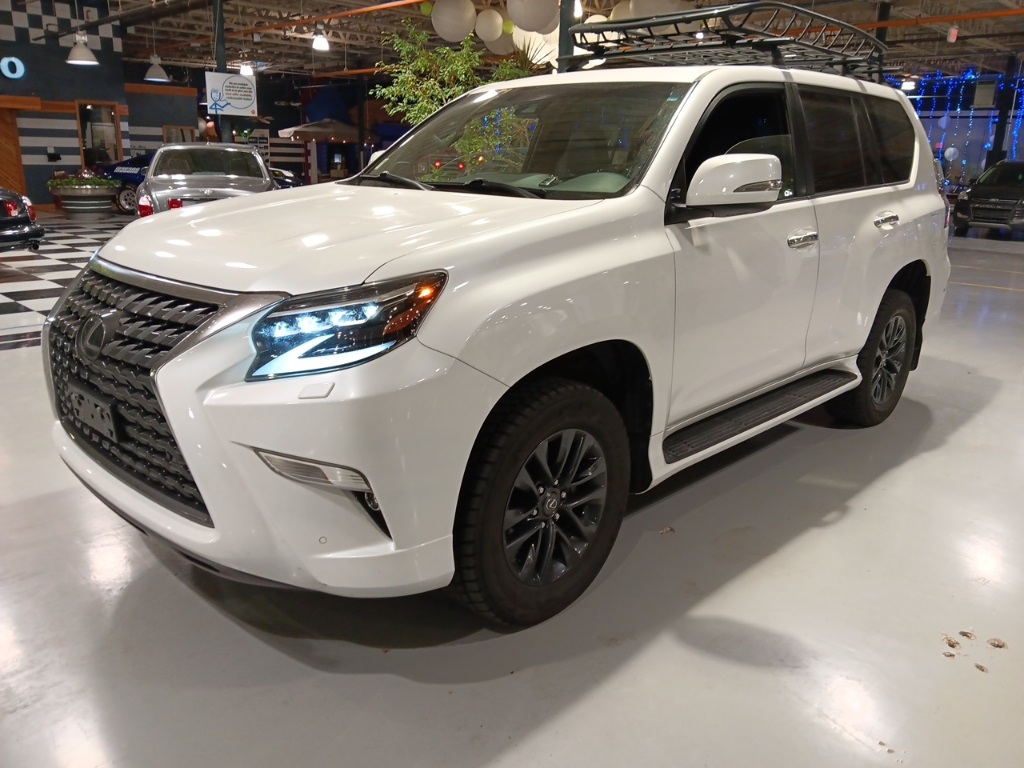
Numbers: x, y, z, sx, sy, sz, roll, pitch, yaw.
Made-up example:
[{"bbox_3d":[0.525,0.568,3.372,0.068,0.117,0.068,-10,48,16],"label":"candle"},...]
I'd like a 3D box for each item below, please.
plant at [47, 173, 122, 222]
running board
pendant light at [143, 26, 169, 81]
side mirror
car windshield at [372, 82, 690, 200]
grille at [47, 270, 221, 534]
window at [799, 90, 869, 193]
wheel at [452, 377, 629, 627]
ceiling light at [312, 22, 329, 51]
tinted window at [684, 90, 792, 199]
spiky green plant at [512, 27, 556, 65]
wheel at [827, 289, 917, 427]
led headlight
[{"bbox_3d":[-9.137,-3.998,16.400,1.380,0.950,1.380,1,15,0],"label":"plant"},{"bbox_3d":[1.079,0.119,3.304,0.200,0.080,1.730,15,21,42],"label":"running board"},{"bbox_3d":[-6.947,-6.426,15.000,0.480,1.000,0.480,1,15,0],"label":"pendant light"},{"bbox_3d":[0.743,-0.681,2.561,0.270,0.180,0.190,15,21,42],"label":"side mirror"},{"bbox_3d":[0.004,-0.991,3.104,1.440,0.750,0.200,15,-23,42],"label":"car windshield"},{"bbox_3d":[-1.117,-0.006,2.223,1.040,0.600,0.210,15,21,42],"label":"grille"},{"bbox_3d":[1.446,-1.095,3.456,0.580,0.475,0.060,-14,4,-44],"label":"window"},{"bbox_3d":[0.062,0.355,2.402,0.275,0.795,0.795,15,20,41],"label":"wheel"},{"bbox_3d":[-4.830,-8.811,19.500,0.440,0.660,0.440,1,15,0],"label":"ceiling light"},{"bbox_3d":[0.858,-0.922,2.881,0.950,0.460,0.060,-14,4,-44],"label":"tinted window"},{"bbox_3d":[0.240,-3.914,9.000,0.530,0.520,0.500,2,16,1],"label":"spiky green plant"},{"bbox_3d":[2.015,-0.146,4.331,0.275,0.795,0.795,15,21,42],"label":"wheel"},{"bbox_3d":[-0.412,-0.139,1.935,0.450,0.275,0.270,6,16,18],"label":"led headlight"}]

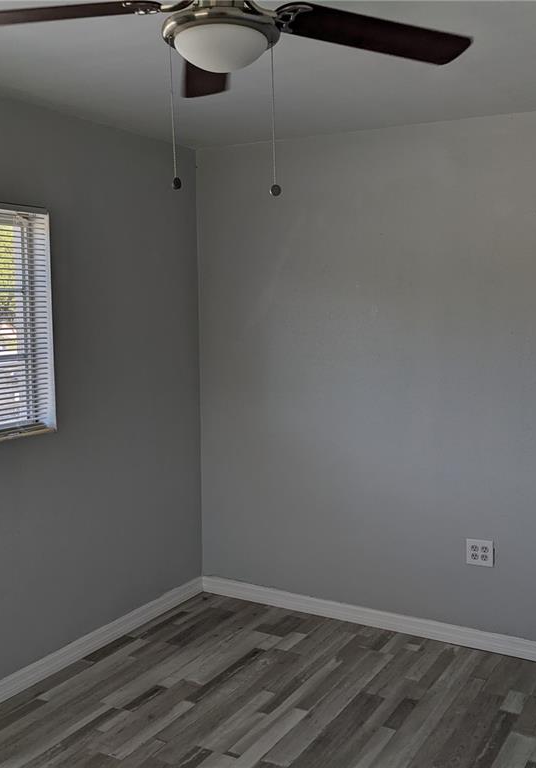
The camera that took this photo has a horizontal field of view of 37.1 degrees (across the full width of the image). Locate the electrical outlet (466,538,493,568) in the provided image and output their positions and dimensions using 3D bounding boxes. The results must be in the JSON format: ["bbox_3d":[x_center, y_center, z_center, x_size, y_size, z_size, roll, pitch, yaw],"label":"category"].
[{"bbox_3d":[0.985,0.785,3.722,0.120,0.119,0.010,3,7,30],"label":"electrical outlet"}]

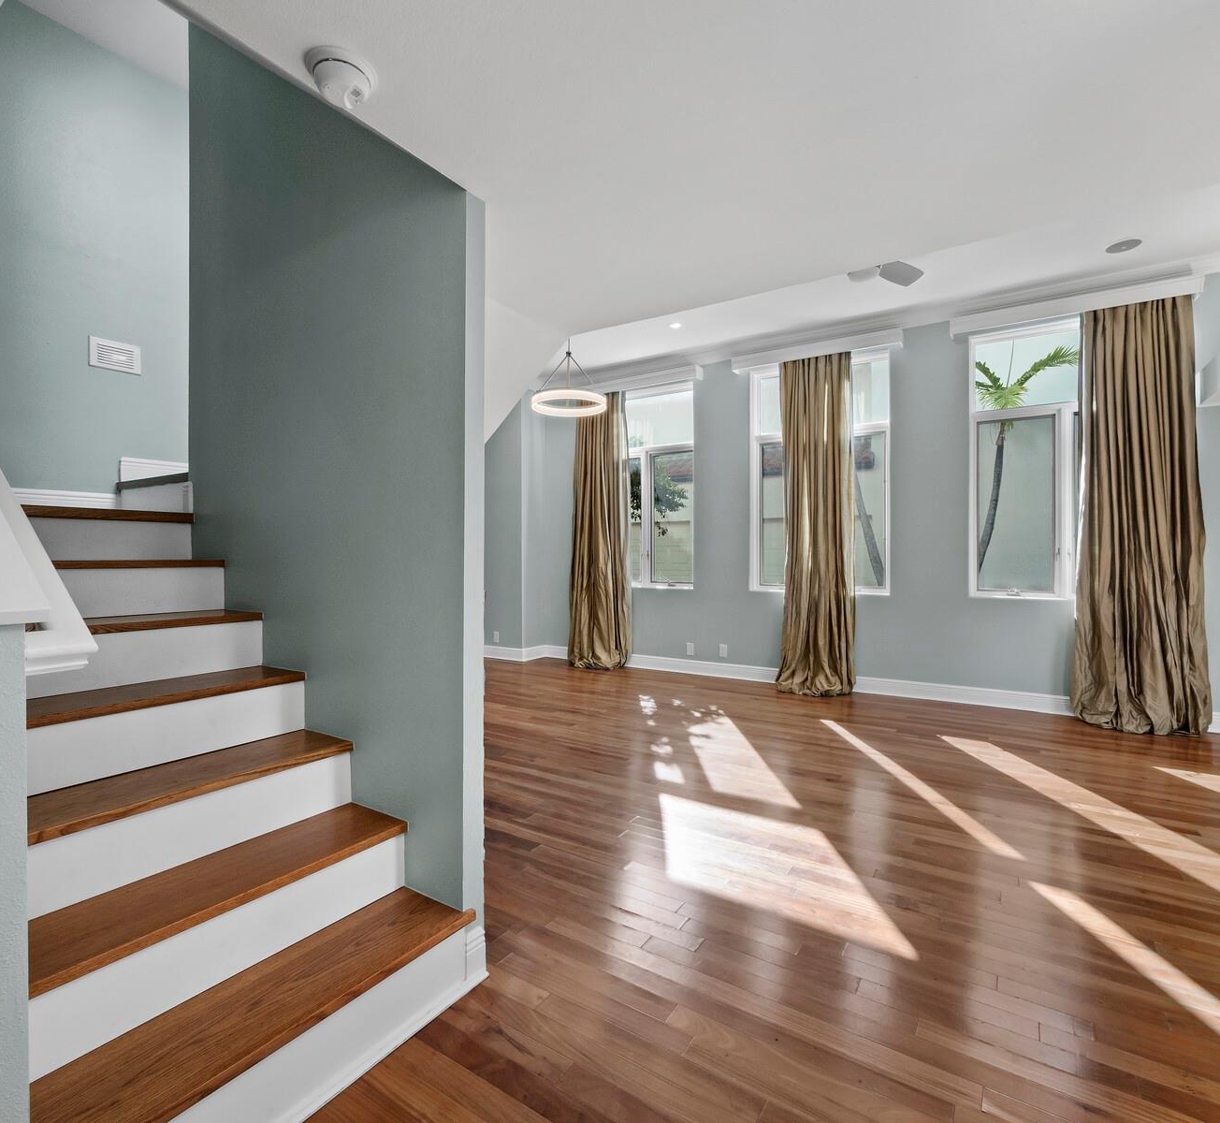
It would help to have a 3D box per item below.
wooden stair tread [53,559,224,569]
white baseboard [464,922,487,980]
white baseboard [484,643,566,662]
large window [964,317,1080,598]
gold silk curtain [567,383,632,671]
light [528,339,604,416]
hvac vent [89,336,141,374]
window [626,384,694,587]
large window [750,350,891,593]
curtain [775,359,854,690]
[{"bbox_3d":[-1.887,0.010,2.166,0.308,0.027,0.816,0,0,35],"label":"wooden stair tread"},{"bbox_3d":[-0.360,1.074,1.652,0.025,0.131,0.071,0,0,35],"label":"white baseboard"},{"bbox_3d":[-0.987,1.065,7.138,0.912,0.150,0.479,0,0,35],"label":"white baseboard"},{"bbox_3d":[3.381,-0.759,4.481,1.236,2.095,0.090,0,0,35],"label":"large window"},{"bbox_3d":[-0.126,-0.342,6.609,0.718,2.964,0.262,0,0,35],"label":"gold silk curtain"},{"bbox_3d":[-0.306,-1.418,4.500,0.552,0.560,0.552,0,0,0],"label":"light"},{"bbox_3d":[-2.593,-1.085,3.196,0.028,0.155,0.222,0,0,35],"label":"hvac vent"},{"bbox_3d":[0.417,-0.769,6.519,1.123,2.109,0.090,0,0,35],"label":"window"},{"bbox_3d":[1.896,-0.769,5.502,1.246,2.109,0.090,0,0,35],"label":"large window"},{"bbox_3d":[1.786,-0.336,5.295,0.638,2.953,0.262,0,0,35],"label":"curtain"}]

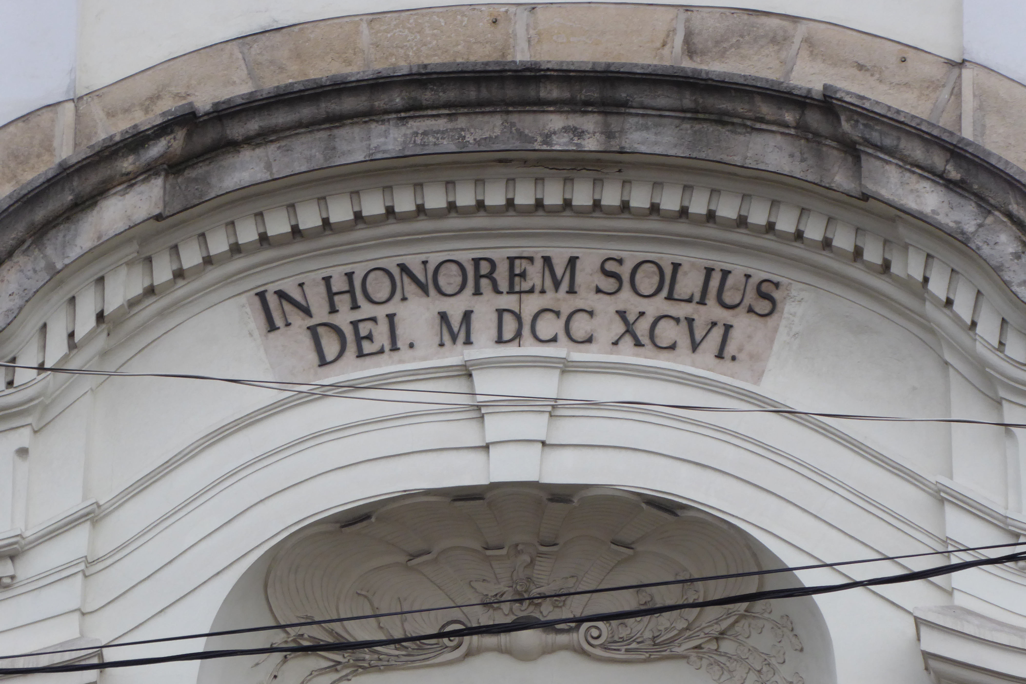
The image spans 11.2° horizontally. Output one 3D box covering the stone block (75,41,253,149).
[{"bbox_3d":[-1.524,-1.098,23.921,0.742,0.275,0.220,-22,-22,6],"label":"stone block"}]

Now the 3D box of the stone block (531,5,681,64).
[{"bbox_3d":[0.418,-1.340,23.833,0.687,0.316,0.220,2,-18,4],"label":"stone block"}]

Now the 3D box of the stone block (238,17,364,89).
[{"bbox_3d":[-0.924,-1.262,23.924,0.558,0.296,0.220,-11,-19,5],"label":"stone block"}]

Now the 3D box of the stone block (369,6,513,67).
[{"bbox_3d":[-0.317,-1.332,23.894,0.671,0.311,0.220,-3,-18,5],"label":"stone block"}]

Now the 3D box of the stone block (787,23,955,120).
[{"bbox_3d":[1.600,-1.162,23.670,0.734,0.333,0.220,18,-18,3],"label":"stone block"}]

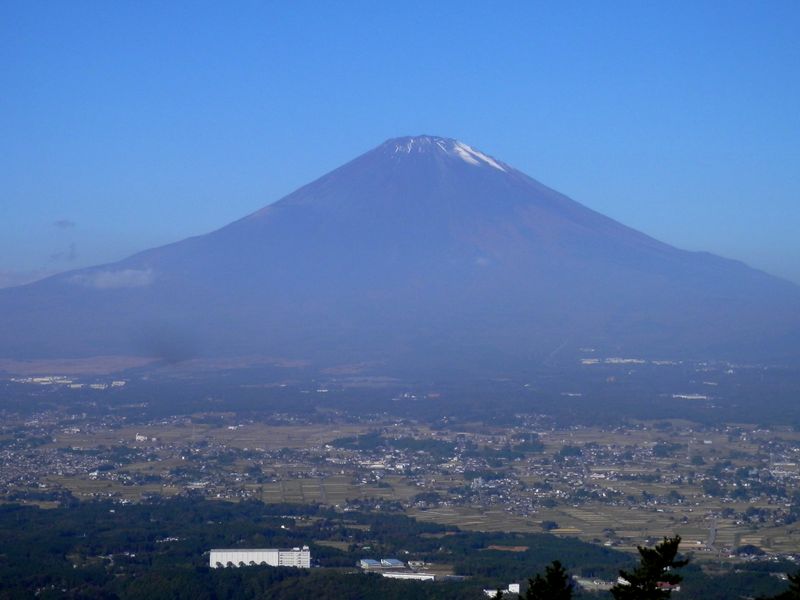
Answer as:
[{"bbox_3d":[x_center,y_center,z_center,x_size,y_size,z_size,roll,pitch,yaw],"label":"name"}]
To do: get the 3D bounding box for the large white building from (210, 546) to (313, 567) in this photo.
[{"bbox_3d":[-242.000,448.200,3220.400,173.000,34.000,40.000,0,-1,-2],"label":"large white building"}]

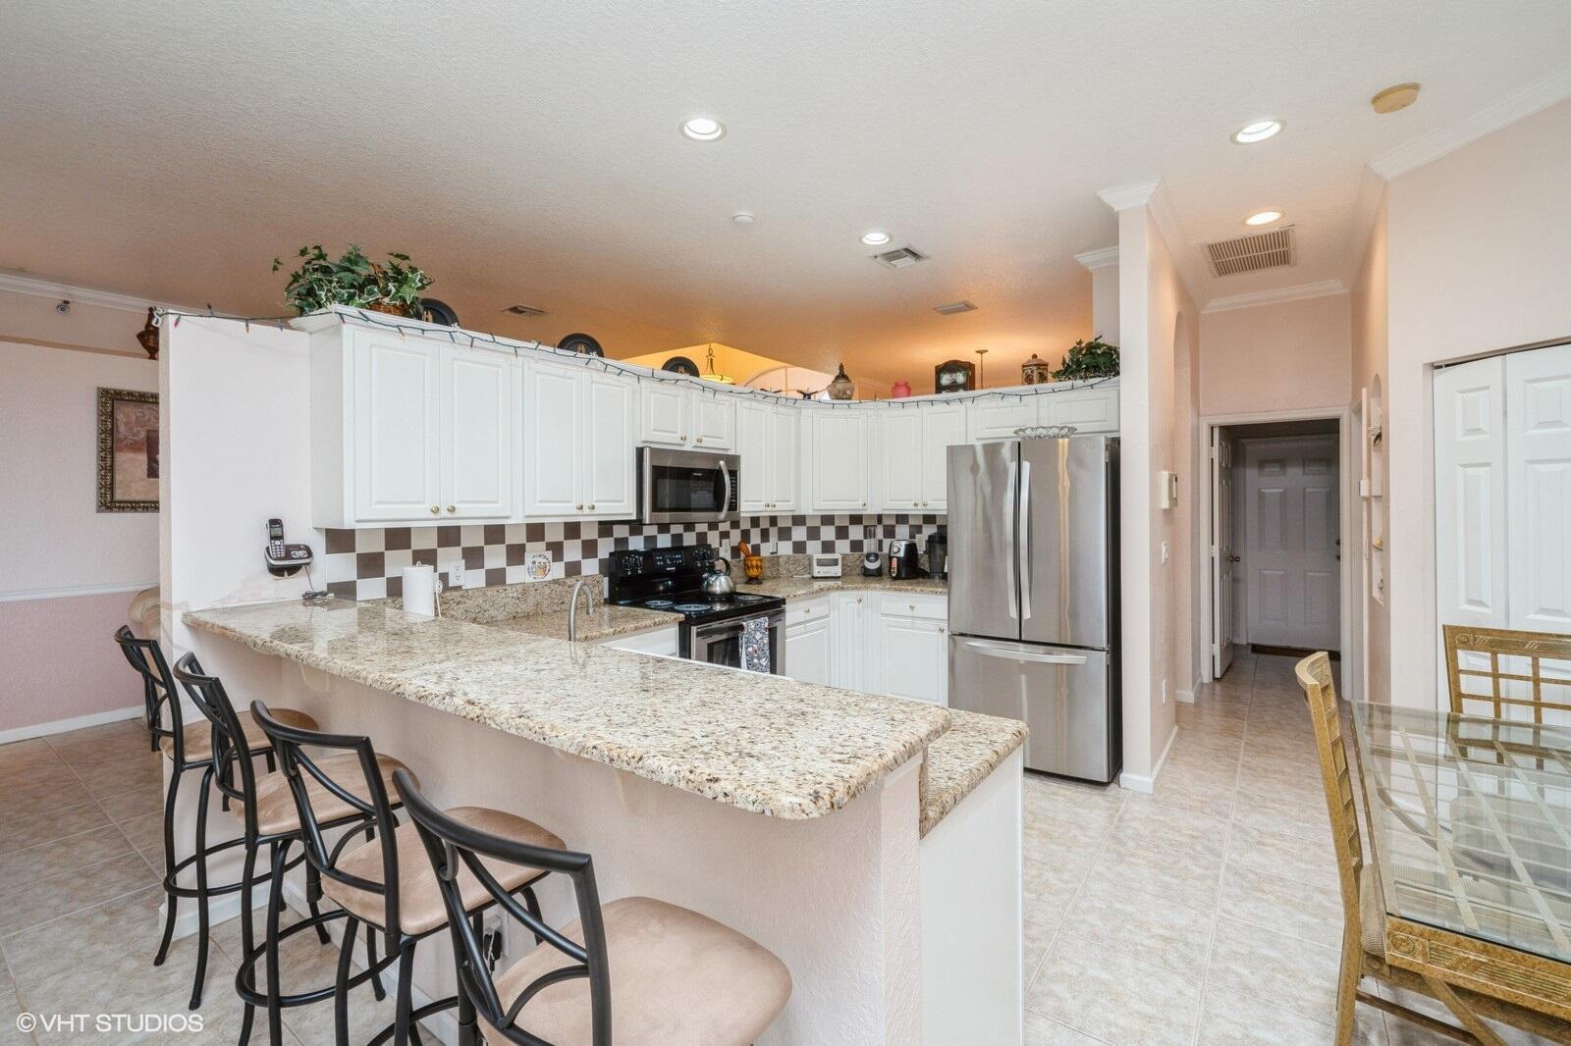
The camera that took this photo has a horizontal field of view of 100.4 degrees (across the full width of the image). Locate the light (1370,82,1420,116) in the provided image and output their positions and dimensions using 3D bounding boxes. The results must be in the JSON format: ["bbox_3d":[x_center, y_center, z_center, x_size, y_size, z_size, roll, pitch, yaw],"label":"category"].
[{"bbox_3d":[2.323,-1.611,2.492,0.140,0.038,0.140,0,1,36],"label":"light"}]

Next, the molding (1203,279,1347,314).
[{"bbox_3d":[3.631,-1.681,4.885,0.870,0.085,0.085,1,2,38],"label":"molding"}]

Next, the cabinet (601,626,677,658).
[{"bbox_3d":[-0.987,0.940,3.186,0.600,0.870,0.630,0,1,37],"label":"cabinet"}]

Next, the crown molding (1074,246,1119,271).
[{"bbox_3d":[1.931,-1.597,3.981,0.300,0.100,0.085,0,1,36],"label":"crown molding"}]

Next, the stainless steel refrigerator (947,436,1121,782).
[{"bbox_3d":[1.521,0.433,3.875,0.838,1.780,0.850,0,1,36],"label":"stainless steel refrigerator"}]

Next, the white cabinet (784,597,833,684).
[{"bbox_3d":[-0.121,0.904,4.274,0.640,0.872,0.580,0,1,36],"label":"white cabinet"}]

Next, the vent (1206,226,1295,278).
[{"bbox_3d":[2.948,-1.695,4.147,0.460,0.025,0.780,1,2,38],"label":"vent"}]

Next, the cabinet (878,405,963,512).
[{"bbox_3d":[1.008,-0.442,4.567,0.655,0.760,0.320,0,1,37],"label":"cabinet"}]

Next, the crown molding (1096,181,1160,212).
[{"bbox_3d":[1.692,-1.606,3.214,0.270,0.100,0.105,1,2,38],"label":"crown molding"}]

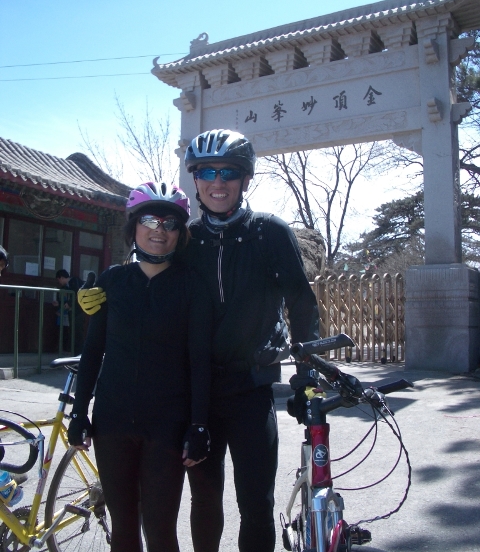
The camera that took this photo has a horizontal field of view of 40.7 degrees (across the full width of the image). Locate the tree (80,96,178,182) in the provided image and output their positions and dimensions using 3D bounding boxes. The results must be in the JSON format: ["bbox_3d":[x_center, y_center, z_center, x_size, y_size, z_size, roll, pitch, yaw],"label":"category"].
[{"bbox_3d":[-3.059,-2.094,19.500,3.900,6.600,3.600,0,-5,0],"label":"tree"}]

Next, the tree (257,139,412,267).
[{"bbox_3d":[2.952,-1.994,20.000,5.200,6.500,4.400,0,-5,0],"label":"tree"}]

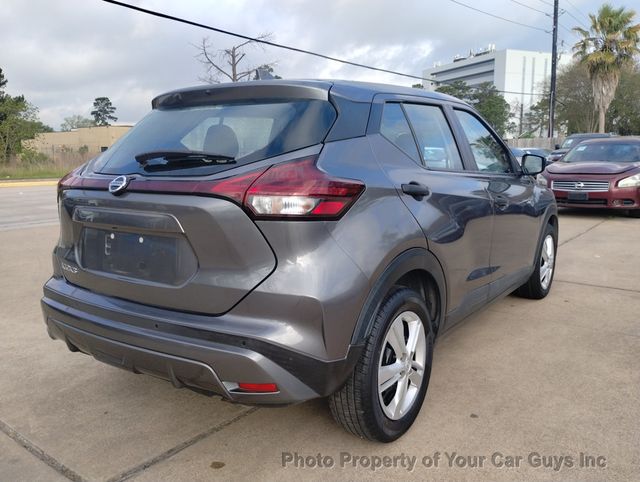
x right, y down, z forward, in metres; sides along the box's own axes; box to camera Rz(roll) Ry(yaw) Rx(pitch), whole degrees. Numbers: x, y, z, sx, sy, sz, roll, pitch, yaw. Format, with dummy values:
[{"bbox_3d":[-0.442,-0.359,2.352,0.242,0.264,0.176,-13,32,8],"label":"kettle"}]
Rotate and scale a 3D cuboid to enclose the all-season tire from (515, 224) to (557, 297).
[{"bbox_3d":[1.793,0.158,4.338,0.210,0.652,0.652,5,11,35],"label":"all-season tire"}]

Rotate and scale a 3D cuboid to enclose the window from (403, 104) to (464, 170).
[{"bbox_3d":[0.578,-0.513,2.585,0.050,0.345,0.540,-17,-2,36],"label":"window"}]

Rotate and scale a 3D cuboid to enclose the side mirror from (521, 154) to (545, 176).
[{"bbox_3d":[1.439,-0.509,3.501,0.180,0.152,0.135,5,11,35],"label":"side mirror"}]

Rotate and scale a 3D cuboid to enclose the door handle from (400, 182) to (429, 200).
[{"bbox_3d":[0.397,-0.208,2.150,0.055,0.068,0.240,5,11,35],"label":"door handle"}]

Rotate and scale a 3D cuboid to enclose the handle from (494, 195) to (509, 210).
[{"bbox_3d":[1.087,-0.240,3.127,0.055,0.068,0.240,5,11,35],"label":"handle"}]

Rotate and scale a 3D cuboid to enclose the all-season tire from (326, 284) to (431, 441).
[{"bbox_3d":[0.280,0.506,2.228,0.210,0.652,0.652,5,11,35],"label":"all-season tire"}]

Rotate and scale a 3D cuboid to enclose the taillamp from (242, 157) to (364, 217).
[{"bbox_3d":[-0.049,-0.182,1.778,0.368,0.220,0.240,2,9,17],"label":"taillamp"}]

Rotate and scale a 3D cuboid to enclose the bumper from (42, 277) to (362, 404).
[{"bbox_3d":[-0.676,0.326,2.177,1.740,0.390,0.460,5,11,35],"label":"bumper"}]

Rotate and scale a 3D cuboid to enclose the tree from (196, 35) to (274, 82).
[{"bbox_3d":[-6.833,-10.708,40.296,7.000,11.534,7.000,-2,9,-9],"label":"tree"}]

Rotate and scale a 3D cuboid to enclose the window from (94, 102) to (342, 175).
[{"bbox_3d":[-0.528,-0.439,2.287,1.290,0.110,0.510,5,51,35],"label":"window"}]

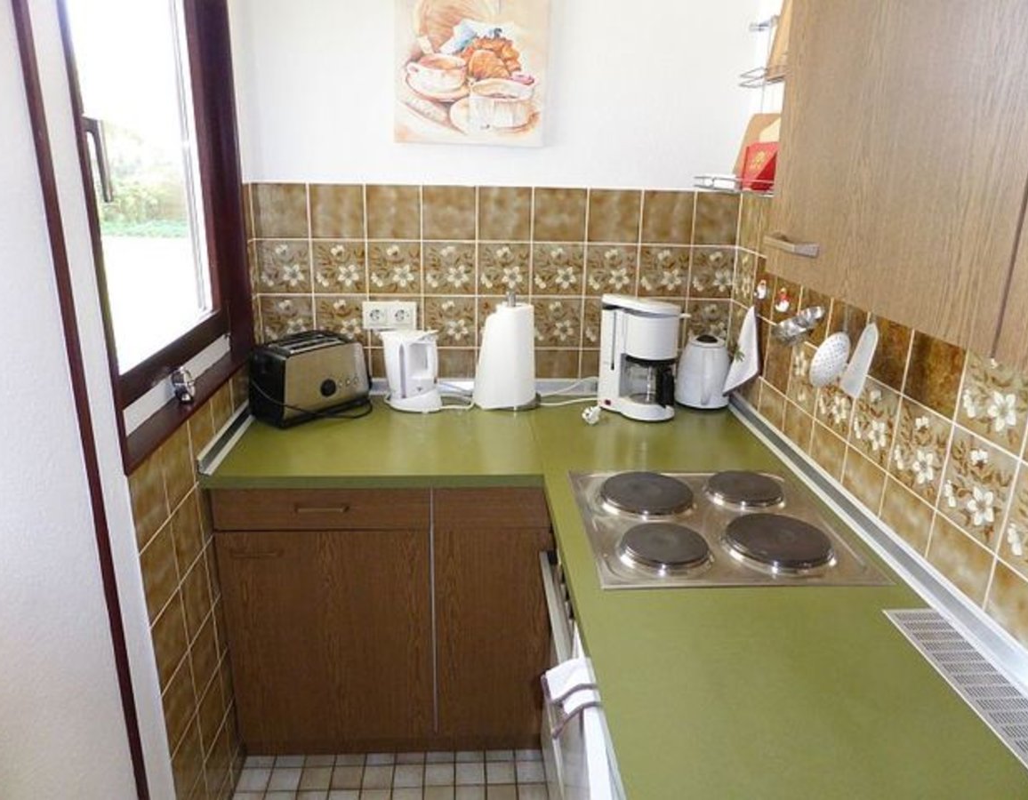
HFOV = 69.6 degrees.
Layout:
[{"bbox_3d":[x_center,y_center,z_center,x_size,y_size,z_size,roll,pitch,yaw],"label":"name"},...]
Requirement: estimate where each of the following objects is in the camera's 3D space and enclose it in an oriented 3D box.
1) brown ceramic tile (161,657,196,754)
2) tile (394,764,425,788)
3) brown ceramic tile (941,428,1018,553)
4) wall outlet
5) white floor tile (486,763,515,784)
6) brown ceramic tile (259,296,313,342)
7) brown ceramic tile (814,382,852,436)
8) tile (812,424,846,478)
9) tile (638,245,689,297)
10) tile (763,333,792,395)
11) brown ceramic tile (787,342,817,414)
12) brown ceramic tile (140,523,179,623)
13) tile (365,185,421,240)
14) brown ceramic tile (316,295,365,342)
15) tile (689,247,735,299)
[{"bbox_3d":[-0.668,0.603,1.482,0.010,0.150,0.143,0,18,-4],"label":"brown ceramic tile"},{"bbox_3d":[-0.265,0.956,1.873,0.074,0.010,0.074,0,18,-4],"label":"tile"},{"bbox_3d":[0.711,0.134,1.131,0.012,0.149,0.149,0,18,-3],"label":"brown ceramic tile"},{"bbox_3d":[-0.351,-0.237,2.091,0.152,0.081,0.015,0,18,-4],"label":"wall outlet"},{"bbox_3d":[-0.035,0.950,1.875,0.073,0.010,0.073,0,18,-3],"label":"white floor tile"},{"bbox_3d":[-0.634,-0.222,2.087,0.149,0.149,0.010,0,18,-4],"label":"brown ceramic tile"},{"bbox_3d":[0.672,-0.009,1.531,0.010,0.150,0.150,0,18,-4],"label":"brown ceramic tile"},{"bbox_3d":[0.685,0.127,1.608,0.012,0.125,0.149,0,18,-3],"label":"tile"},{"bbox_3d":[0.424,-0.363,2.107,0.149,0.149,0.010,0,18,-4],"label":"tile"},{"bbox_3d":[0.655,-0.103,1.819,0.010,0.149,0.149,0,18,-4],"label":"tile"},{"bbox_3d":[0.680,-0.055,1.709,0.012,0.149,0.149,0,18,-3],"label":"brown ceramic tile"},{"bbox_3d":[-0.664,0.320,1.383,0.010,0.150,0.143,0,18,-4],"label":"brown ceramic tile"},{"bbox_3d":[-0.326,-0.508,2.012,0.149,0.149,0.010,0,18,-4],"label":"tile"},{"bbox_3d":[-0.486,-0.224,2.107,0.149,0.149,0.012,0,18,-3],"label":"brown ceramic tile"},{"bbox_3d":[0.565,-0.362,2.116,0.130,0.149,0.010,0,18,-4],"label":"tile"}]

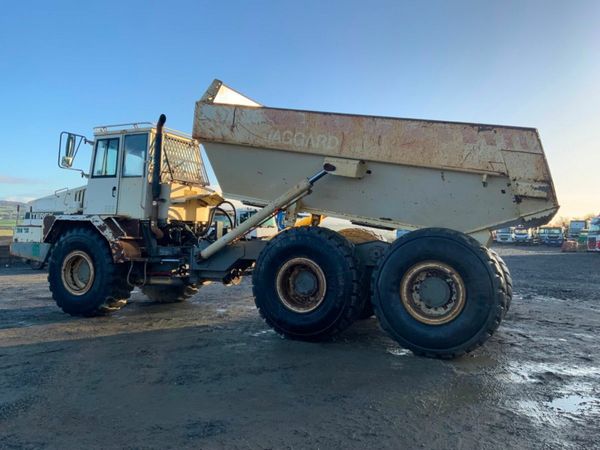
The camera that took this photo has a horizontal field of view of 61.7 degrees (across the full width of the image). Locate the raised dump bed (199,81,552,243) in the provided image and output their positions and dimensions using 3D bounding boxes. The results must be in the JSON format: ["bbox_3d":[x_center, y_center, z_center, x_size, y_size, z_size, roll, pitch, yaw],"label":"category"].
[{"bbox_3d":[1.177,-0.948,7.678,5.037,1.639,2.606,10,3,25],"label":"raised dump bed"}]

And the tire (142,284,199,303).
[{"bbox_3d":[-2.752,0.832,10.605,1.574,1.559,0.589,0,-1,25],"label":"tire"}]

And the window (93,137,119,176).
[{"bbox_3d":[-3.496,-1.200,9.079,0.584,0.715,0.050,0,-4,25],"label":"window"}]

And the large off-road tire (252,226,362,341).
[{"bbox_3d":[0.132,0.808,6.996,1.574,1.559,0.589,0,-1,25],"label":"large off-road tire"}]

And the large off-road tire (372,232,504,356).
[{"bbox_3d":[1.705,0.815,6.269,1.574,1.559,0.589,0,-1,25],"label":"large off-road tire"}]

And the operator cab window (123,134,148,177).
[{"bbox_3d":[-2.882,-1.207,8.794,0.544,0.749,0.050,0,-4,25],"label":"operator cab window"}]

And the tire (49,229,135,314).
[{"bbox_3d":[-3.619,0.793,8.746,1.574,1.559,0.589,0,-1,25],"label":"tire"}]

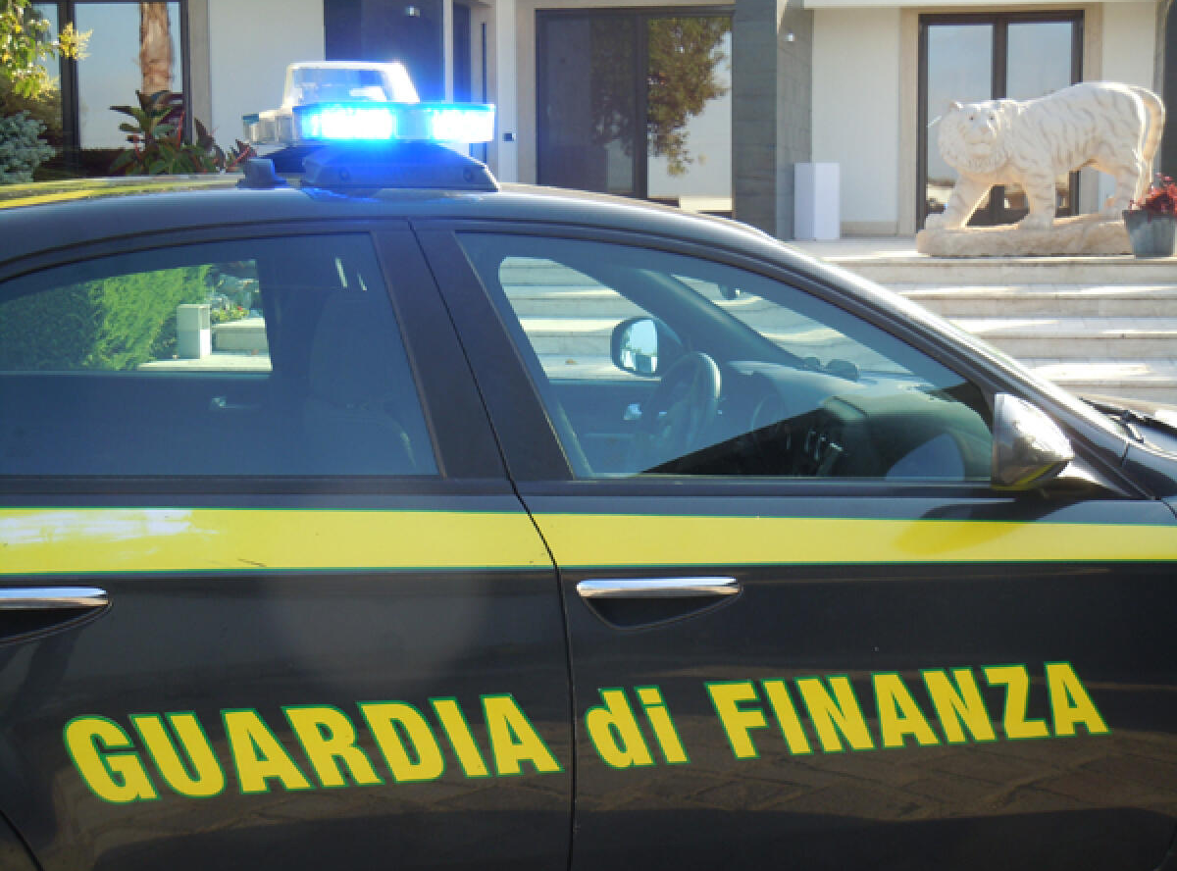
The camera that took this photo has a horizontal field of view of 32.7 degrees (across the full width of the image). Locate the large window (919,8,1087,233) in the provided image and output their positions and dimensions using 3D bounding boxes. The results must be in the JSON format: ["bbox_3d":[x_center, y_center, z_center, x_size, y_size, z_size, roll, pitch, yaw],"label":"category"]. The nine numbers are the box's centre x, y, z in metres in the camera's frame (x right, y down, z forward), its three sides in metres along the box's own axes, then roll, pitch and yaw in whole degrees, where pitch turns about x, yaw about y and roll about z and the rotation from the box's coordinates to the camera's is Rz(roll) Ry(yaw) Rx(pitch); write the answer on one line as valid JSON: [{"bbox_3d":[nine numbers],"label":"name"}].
[{"bbox_3d":[3.963,-3.007,19.331,1.548,2.099,0.120,1,7,7],"label":"large window"}]

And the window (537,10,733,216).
[{"bbox_3d":[0.441,-2.932,18.331,1.853,1.936,0.120,1,7,7],"label":"window"}]

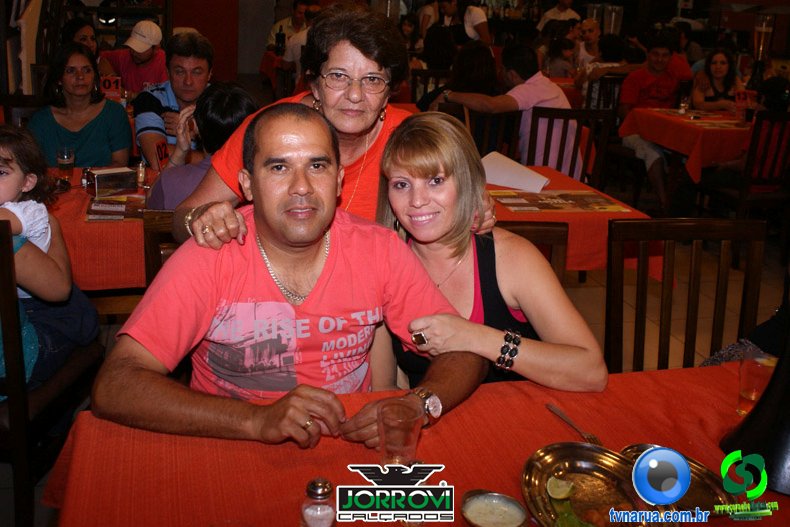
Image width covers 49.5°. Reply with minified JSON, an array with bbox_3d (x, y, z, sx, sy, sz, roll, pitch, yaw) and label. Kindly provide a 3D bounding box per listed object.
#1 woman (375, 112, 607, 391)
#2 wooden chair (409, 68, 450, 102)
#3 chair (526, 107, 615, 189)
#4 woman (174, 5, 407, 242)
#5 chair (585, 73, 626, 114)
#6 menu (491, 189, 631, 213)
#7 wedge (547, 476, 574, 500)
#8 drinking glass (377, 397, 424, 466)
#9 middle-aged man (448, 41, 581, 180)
[{"bbox_3d":[0.180,0.281,1.847,0.480,1.230,0.680,4,17,5],"label":"woman"},{"bbox_3d":[0.344,-1.265,7.594,0.420,0.890,0.480,1,17,-4],"label":"wooden chair"},{"bbox_3d":[0.877,-0.441,4.735,0.420,0.880,0.470,2,18,-4],"label":"chair"},{"bbox_3d":[-0.105,0.147,1.946,0.600,1.410,0.550,2,17,0],"label":"woman"},{"bbox_3d":[1.623,-0.867,6.144,0.420,0.904,0.470,-1,18,-12],"label":"chair"},{"bbox_3d":[0.546,-0.211,2.932,0.420,0.004,0.300,-2,19,-15],"label":"menu"},{"bbox_3d":[0.229,0.312,1.186,0.042,0.025,0.034,-2,19,-15],"label":"wedge"},{"bbox_3d":[0.008,0.251,1.258,0.068,0.094,0.068,3,18,-1],"label":"drinking glass"},{"bbox_3d":[0.725,-0.691,5.142,0.720,1.230,0.720,2,17,-2],"label":"middle-aged man"}]

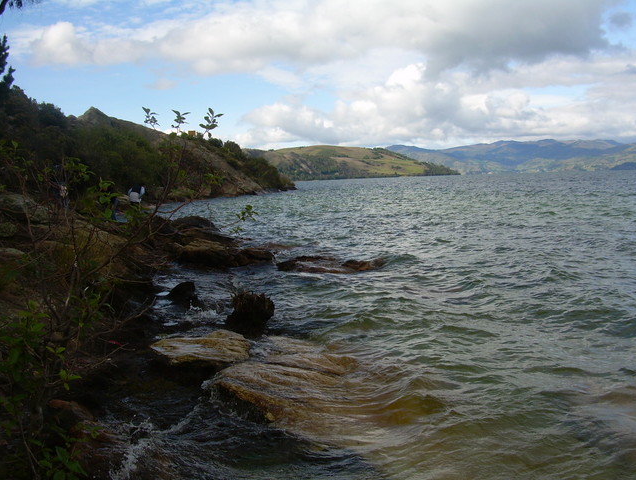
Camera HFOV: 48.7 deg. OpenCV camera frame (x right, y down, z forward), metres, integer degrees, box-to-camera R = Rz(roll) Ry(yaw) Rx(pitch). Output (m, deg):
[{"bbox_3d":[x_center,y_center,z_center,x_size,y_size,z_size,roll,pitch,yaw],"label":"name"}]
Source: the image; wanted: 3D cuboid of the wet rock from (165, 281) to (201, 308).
[{"bbox_3d":[-1.794,0.728,9.300,0.460,0.350,0.420,-2,5,-11],"label":"wet rock"}]

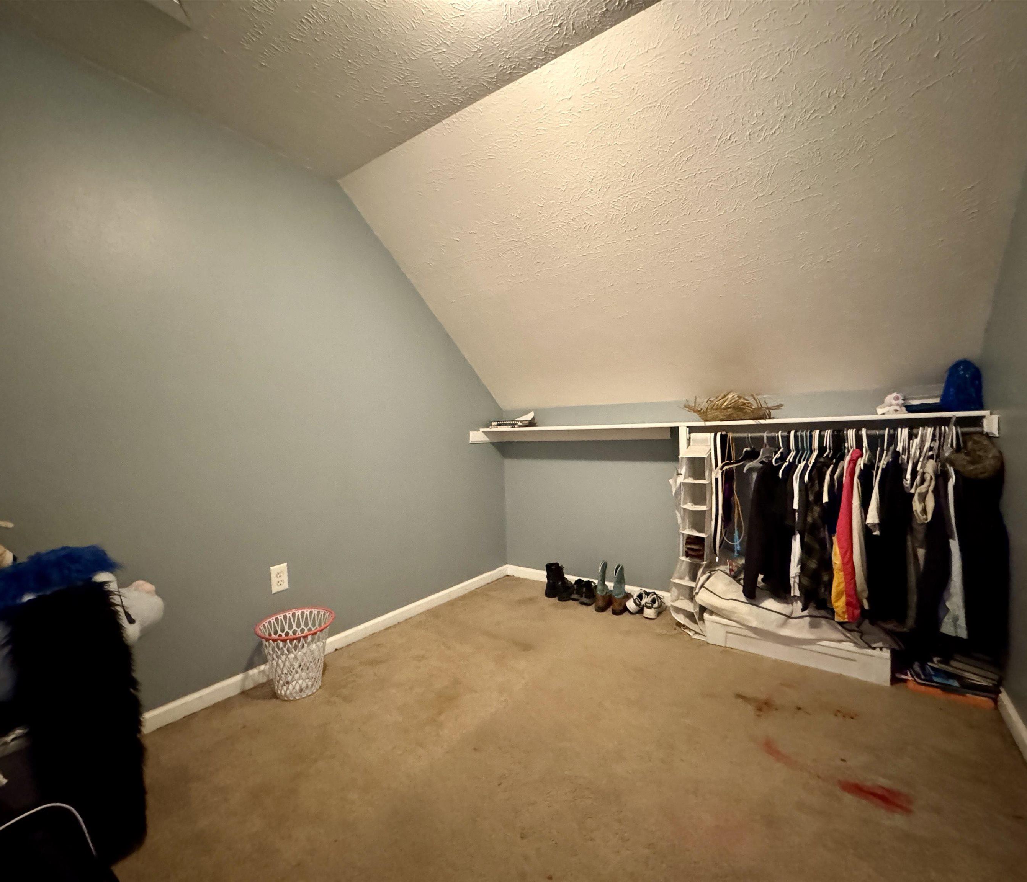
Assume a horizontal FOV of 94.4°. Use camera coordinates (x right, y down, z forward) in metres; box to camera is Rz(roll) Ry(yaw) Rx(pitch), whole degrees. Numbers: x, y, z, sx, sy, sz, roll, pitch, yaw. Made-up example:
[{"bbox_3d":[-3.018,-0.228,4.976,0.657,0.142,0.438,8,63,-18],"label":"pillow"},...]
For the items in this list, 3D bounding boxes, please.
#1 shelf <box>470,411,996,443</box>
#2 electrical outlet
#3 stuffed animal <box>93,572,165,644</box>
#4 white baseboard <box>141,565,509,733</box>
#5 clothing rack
[{"bbox_3d":[0.840,-0.052,2.599,2.509,0.094,0.369,-1,1,36],"label":"shelf"},{"bbox_3d":[-1.035,0.609,2.108,0.009,0.115,0.071,-1,1,36],"label":"electrical outlet"},{"bbox_3d":[-1.105,0.466,1.303,0.190,0.190,0.240,-1,1,45],"label":"stuffed animal"},{"bbox_3d":[-0.700,0.979,2.568,0.016,0.076,2.270,-1,1,36],"label":"white baseboard"},{"bbox_3d":[1.361,0.422,2.190,1.198,1.050,0.460,-1,1,36],"label":"clothing rack"}]

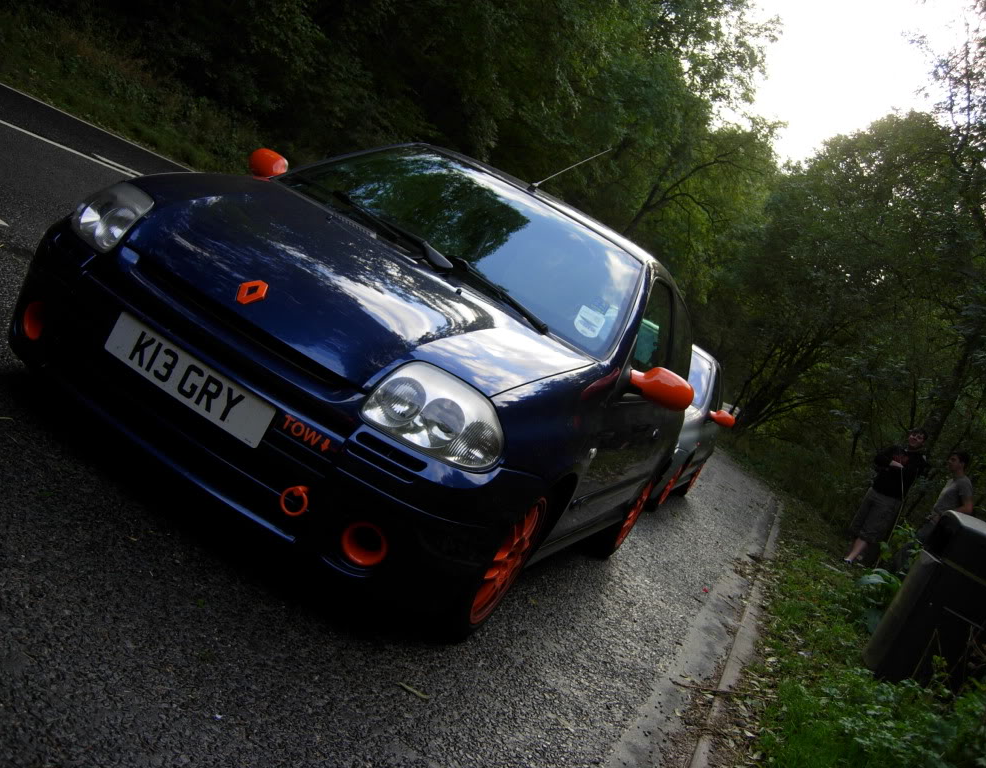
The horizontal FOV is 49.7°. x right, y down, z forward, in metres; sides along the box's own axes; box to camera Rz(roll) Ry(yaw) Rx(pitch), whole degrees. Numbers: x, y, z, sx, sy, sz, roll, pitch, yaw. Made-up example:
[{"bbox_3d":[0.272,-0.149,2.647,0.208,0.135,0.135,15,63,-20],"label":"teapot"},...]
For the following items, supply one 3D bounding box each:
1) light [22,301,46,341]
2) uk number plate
[{"bbox_3d":[-1.258,-0.174,2.951,0.110,0.110,0.060,31,5,27],"label":"light"},{"bbox_3d":[-0.761,-0.013,2.665,0.520,0.111,0.015,30,5,17],"label":"uk number plate"}]

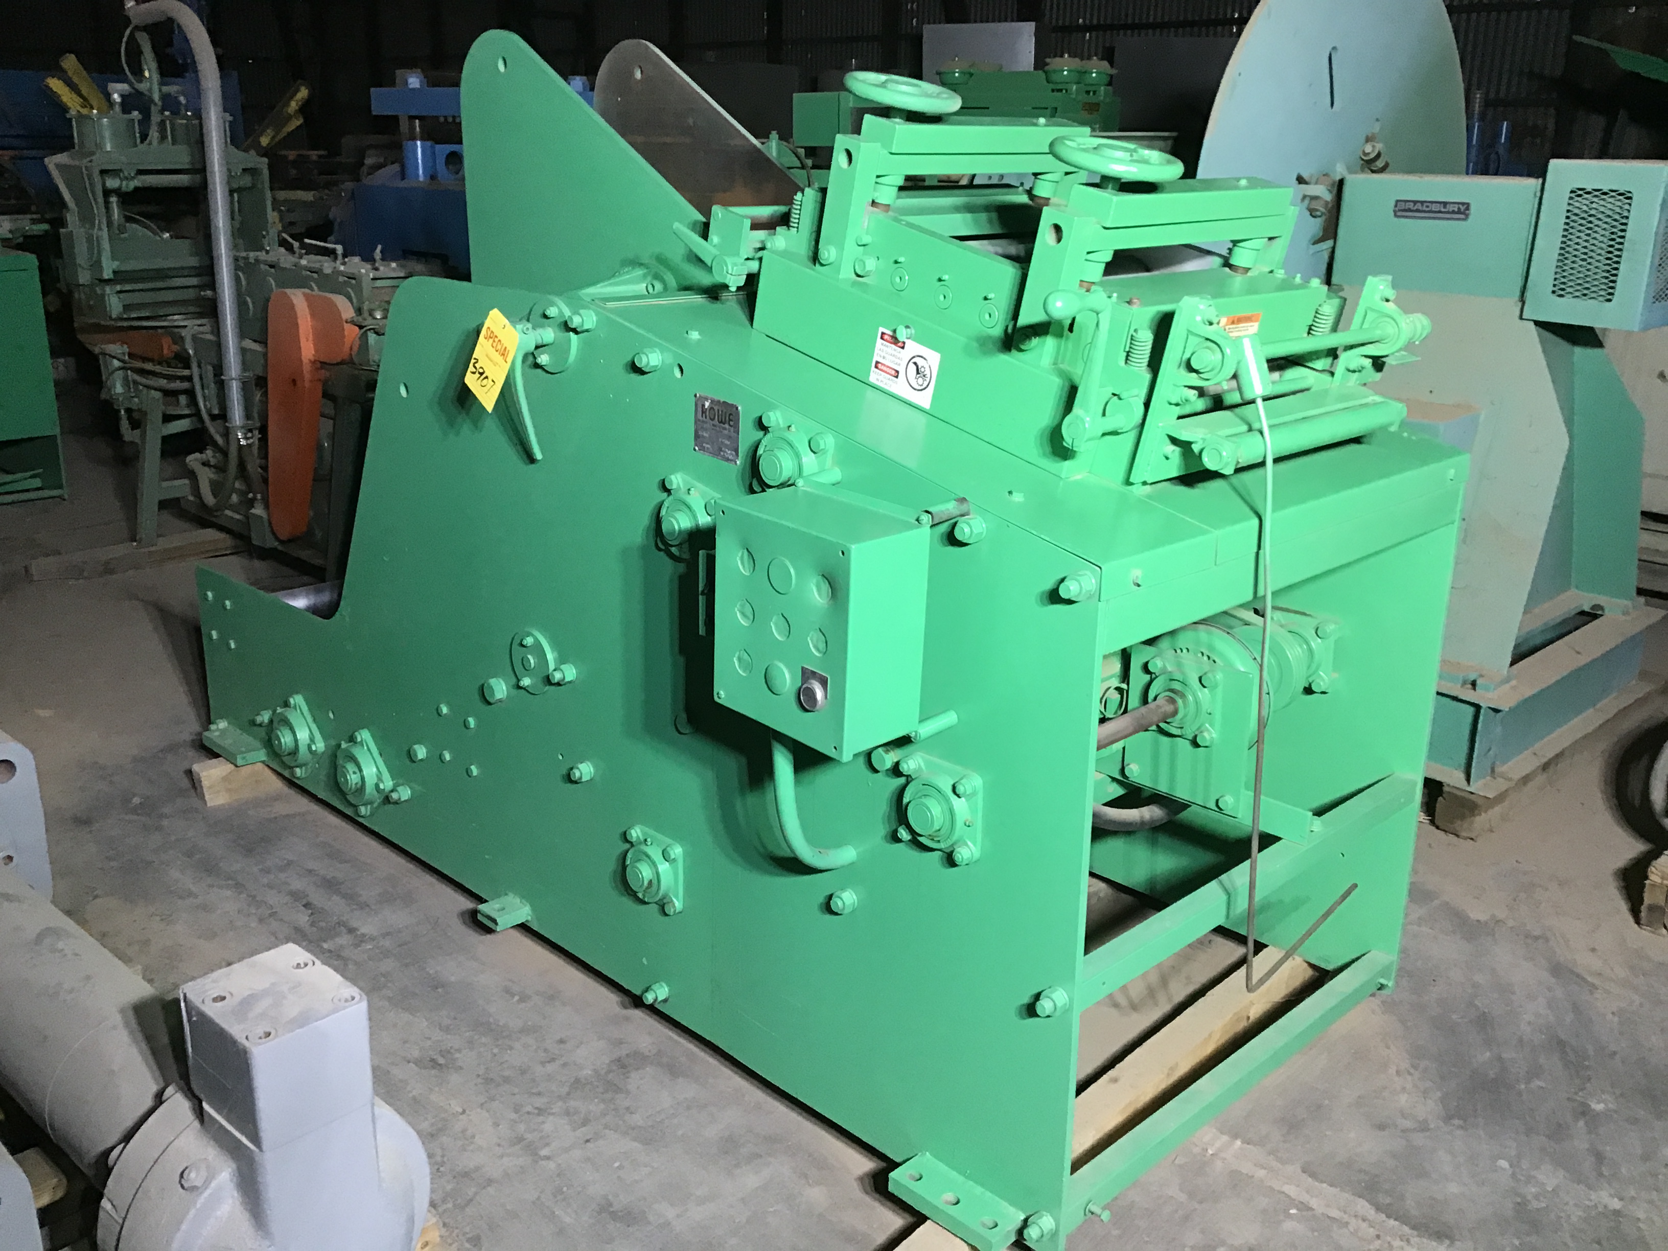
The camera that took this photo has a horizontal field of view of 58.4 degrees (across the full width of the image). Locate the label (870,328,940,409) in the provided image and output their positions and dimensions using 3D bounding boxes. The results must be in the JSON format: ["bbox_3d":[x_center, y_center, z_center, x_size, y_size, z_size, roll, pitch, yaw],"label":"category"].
[{"bbox_3d":[0.089,-0.325,1.882,0.002,0.070,0.107,-16,37,-42],"label":"label"}]

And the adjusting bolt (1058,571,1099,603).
[{"bbox_3d":[0.245,-0.038,1.531,0.031,0.033,0.033,-16,24,-42],"label":"adjusting bolt"}]

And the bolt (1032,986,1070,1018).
[{"bbox_3d":[0.243,0.427,1.679,0.029,0.034,0.034,-16,24,-42],"label":"bolt"}]

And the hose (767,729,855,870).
[{"bbox_3d":[-0.019,0.195,1.808,0.132,0.245,0.022,-16,24,-42],"label":"hose"}]

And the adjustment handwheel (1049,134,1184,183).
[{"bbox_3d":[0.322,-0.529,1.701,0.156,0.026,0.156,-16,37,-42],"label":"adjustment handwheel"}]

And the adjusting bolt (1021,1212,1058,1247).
[{"bbox_3d":[0.242,0.717,1.770,0.029,0.034,0.034,-16,24,-42],"label":"adjusting bolt"}]

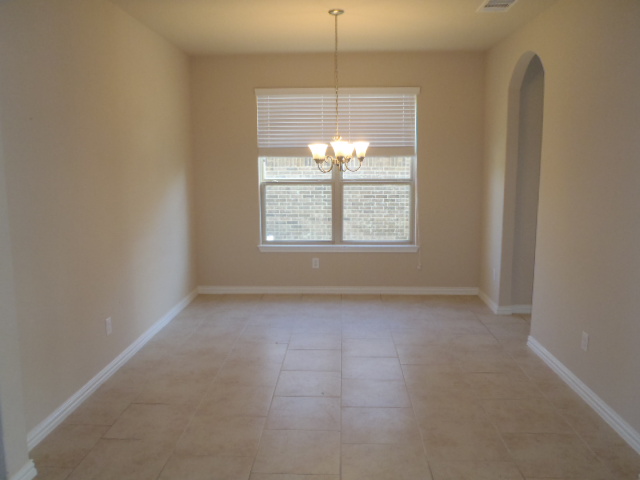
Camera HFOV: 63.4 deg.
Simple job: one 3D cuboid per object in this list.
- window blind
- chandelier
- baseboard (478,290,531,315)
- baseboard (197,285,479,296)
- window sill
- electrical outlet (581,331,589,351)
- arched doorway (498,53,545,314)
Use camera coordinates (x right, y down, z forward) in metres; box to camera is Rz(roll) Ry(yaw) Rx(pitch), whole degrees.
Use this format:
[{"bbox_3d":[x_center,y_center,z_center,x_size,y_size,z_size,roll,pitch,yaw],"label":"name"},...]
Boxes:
[{"bbox_3d":[0.189,-1.313,5.783,1.788,0.752,0.086,0,9,2],"label":"window blind"},{"bbox_3d":[0.139,-1.183,4.190,0.522,1.263,0.522,0,9,2],"label":"chandelier"},{"bbox_3d":[1.987,0.655,5.620,0.360,0.105,0.751,0,9,2],"label":"baseboard"},{"bbox_3d":[0.194,0.596,6.074,3.281,0.105,0.021,0,9,2],"label":"baseboard"},{"bbox_3d":[0.207,0.102,6.012,1.844,0.075,0.107,0,9,2],"label":"window sill"},{"bbox_3d":[1.721,0.660,3.373,0.011,0.117,0.073,0,9,2],"label":"electrical outlet"},{"bbox_3d":[1.859,-0.385,4.620,0.161,2.462,0.881,0,9,2],"label":"arched doorway"}]

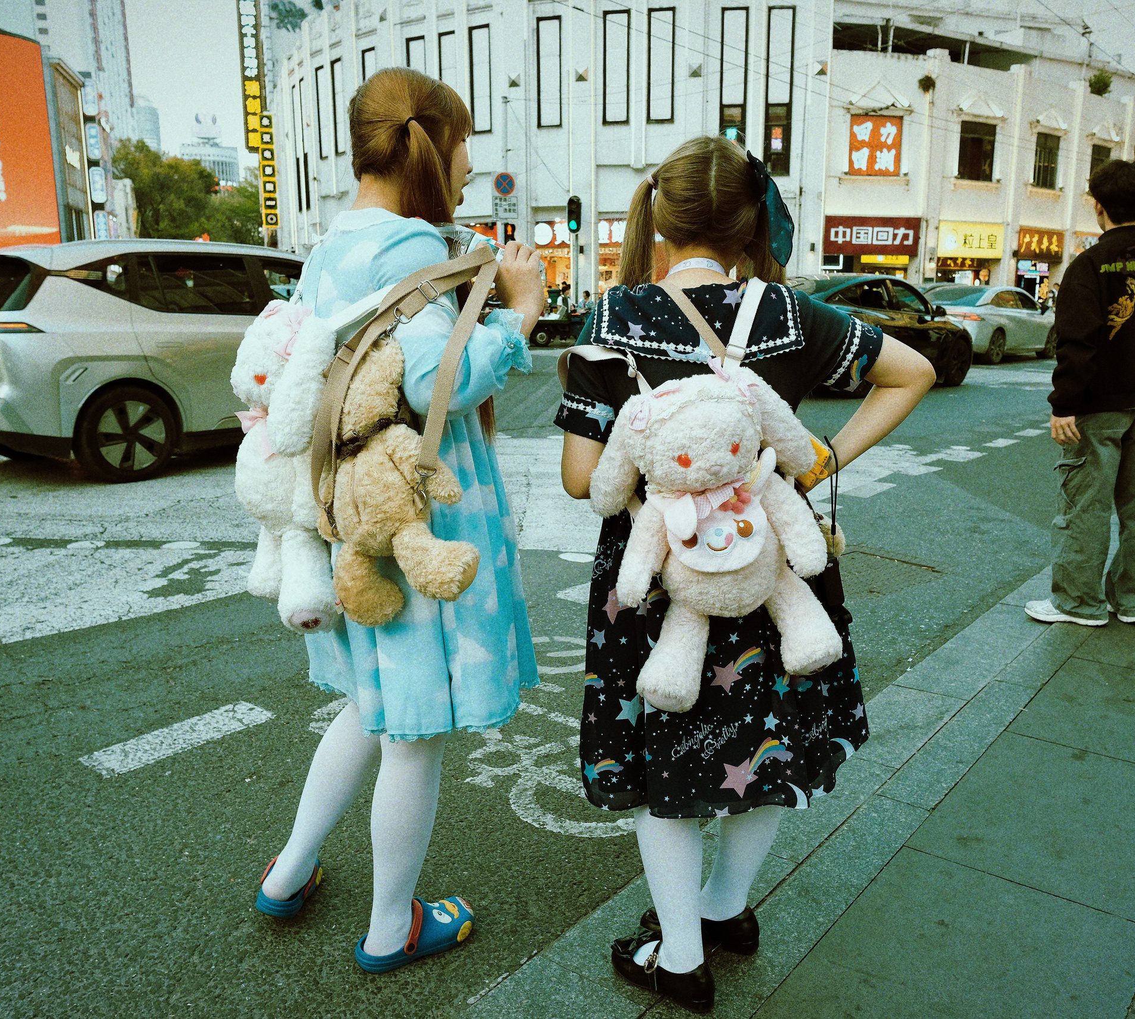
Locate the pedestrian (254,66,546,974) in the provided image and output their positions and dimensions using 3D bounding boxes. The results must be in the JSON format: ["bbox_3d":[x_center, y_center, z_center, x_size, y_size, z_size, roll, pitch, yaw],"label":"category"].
[{"bbox_3d":[-0.330,0.032,2.029,0.540,1.670,0.460,-11,16,-41],"label":"pedestrian"}]

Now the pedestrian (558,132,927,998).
[{"bbox_3d":[0.286,0.122,1.926,0.660,1.530,0.420,-2,12,-10],"label":"pedestrian"}]

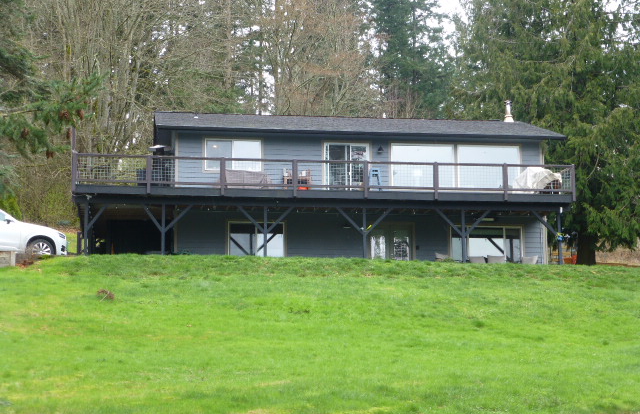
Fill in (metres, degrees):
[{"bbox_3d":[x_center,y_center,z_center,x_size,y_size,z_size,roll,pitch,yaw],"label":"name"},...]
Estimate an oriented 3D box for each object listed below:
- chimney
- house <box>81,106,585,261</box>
[{"bbox_3d":[6.938,-3.516,50.860,0.370,0.848,0.370,1,-10,-8],"label":"chimney"},{"bbox_3d":[-0.260,-0.282,47.976,15.997,6.607,12.283,1,-10,-8],"label":"house"}]

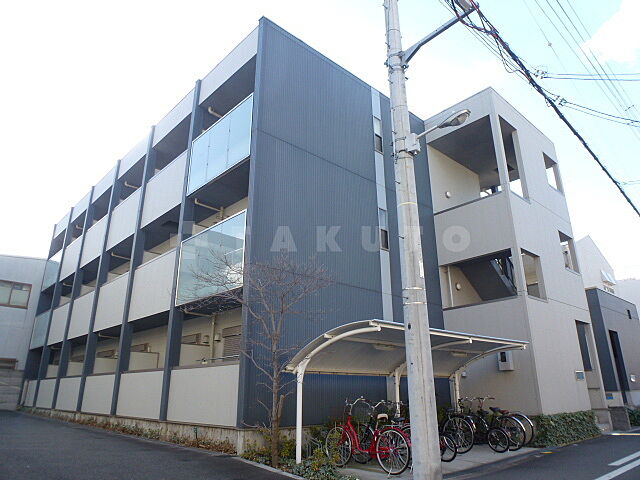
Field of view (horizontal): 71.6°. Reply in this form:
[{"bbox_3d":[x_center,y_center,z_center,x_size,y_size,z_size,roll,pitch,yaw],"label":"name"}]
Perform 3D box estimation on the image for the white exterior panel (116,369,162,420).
[{"bbox_3d":[-4.667,4.068,11.650,0.120,1.099,3.009,16,-25,-40],"label":"white exterior panel"}]

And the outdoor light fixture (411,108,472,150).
[{"bbox_3d":[1.789,-1.657,6.714,0.260,0.350,1.060,16,-25,-40],"label":"outdoor light fixture"}]

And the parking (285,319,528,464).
[{"bbox_3d":[2.088,3.090,8.868,5.485,2.186,2.145,16,-25,-40],"label":"parking"}]

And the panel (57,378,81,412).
[{"bbox_3d":[-9.065,5.616,16.165,0.120,1.098,3.026,16,-25,-40],"label":"panel"}]

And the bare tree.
[{"bbox_3d":[-1.005,1.904,7.604,2.400,3.477,2.100,0,-19,0],"label":"bare tree"}]

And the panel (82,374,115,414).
[{"bbox_3d":[-6.863,4.845,13.904,0.120,1.102,2.971,16,-25,-40],"label":"panel"}]

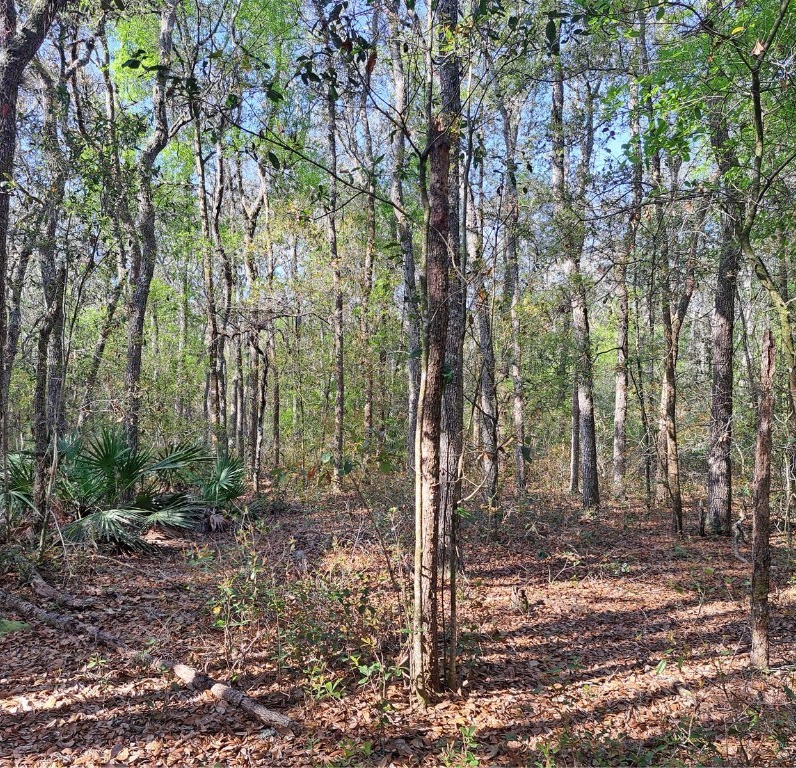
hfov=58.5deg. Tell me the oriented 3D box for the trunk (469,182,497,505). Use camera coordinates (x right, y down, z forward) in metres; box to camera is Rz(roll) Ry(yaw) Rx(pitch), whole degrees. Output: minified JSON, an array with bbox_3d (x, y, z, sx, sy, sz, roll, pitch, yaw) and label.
[{"bbox_3d":[1.462,-0.746,12.409,0.310,5.620,0.270,-3,-2,7],"label":"trunk"}]

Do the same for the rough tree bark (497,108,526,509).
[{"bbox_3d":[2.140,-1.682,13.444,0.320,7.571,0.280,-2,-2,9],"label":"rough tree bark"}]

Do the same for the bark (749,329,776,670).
[{"bbox_3d":[2.298,0.707,4.482,0.135,2.125,0.120,2,-2,27],"label":"bark"}]

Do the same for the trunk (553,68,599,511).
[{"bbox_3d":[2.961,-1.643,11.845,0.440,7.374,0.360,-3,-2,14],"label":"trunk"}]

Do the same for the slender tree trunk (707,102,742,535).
[{"bbox_3d":[4.229,-0.906,9.303,0.410,5.709,0.340,1,-2,24],"label":"slender tree trunk"}]

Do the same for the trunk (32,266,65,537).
[{"bbox_3d":[-4.545,0.199,9.290,0.240,3.498,0.190,3,-2,-26],"label":"trunk"}]

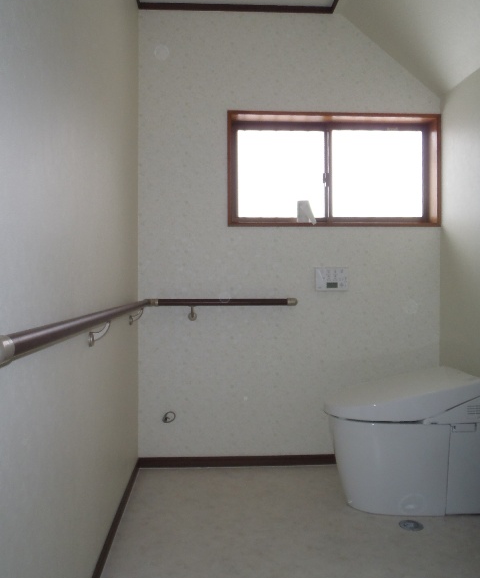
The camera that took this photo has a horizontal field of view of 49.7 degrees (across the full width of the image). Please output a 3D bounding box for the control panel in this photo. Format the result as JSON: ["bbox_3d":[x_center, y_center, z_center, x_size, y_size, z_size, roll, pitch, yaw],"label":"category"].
[{"bbox_3d":[0.491,-0.050,2.765,0.178,0.127,0.022,0,1,-3],"label":"control panel"}]

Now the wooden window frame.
[{"bbox_3d":[0.507,-0.638,2.820,1.155,0.612,0.130,0,1,-3],"label":"wooden window frame"}]

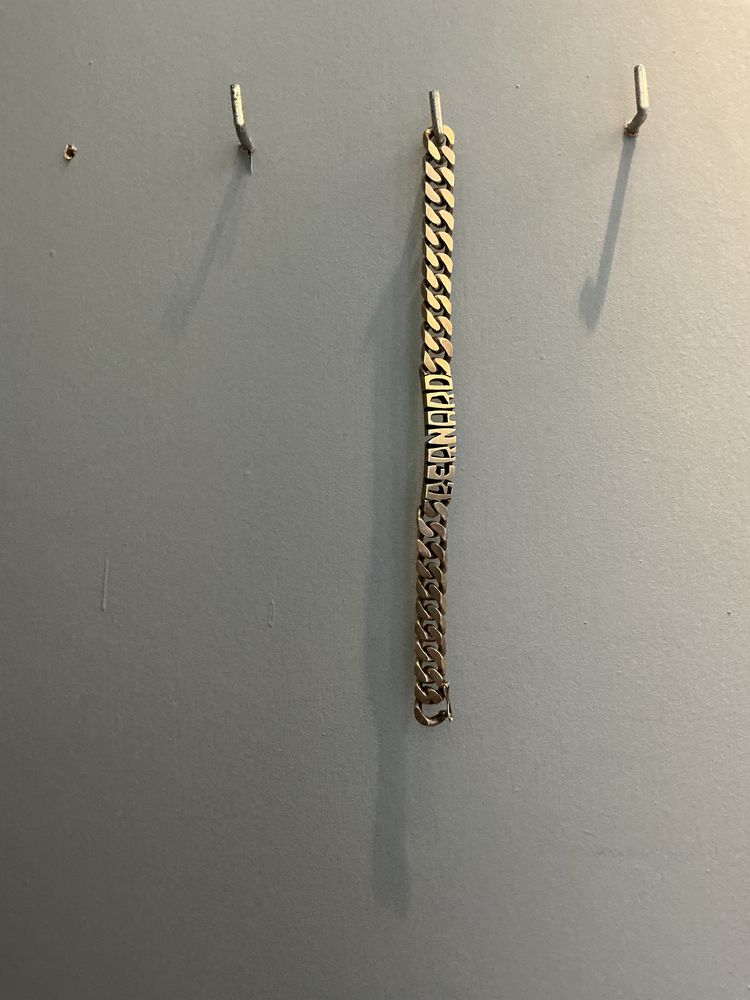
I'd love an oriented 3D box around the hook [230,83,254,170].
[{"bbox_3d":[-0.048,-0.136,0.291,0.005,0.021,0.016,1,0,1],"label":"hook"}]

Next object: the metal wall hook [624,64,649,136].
[{"bbox_3d":[0.093,-0.143,0.289,0.005,0.018,0.016,1,0,1],"label":"metal wall hook"}]

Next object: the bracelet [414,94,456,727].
[{"bbox_3d":[0.022,-0.027,0.288,0.013,0.214,0.007,1,0,1],"label":"bracelet"}]

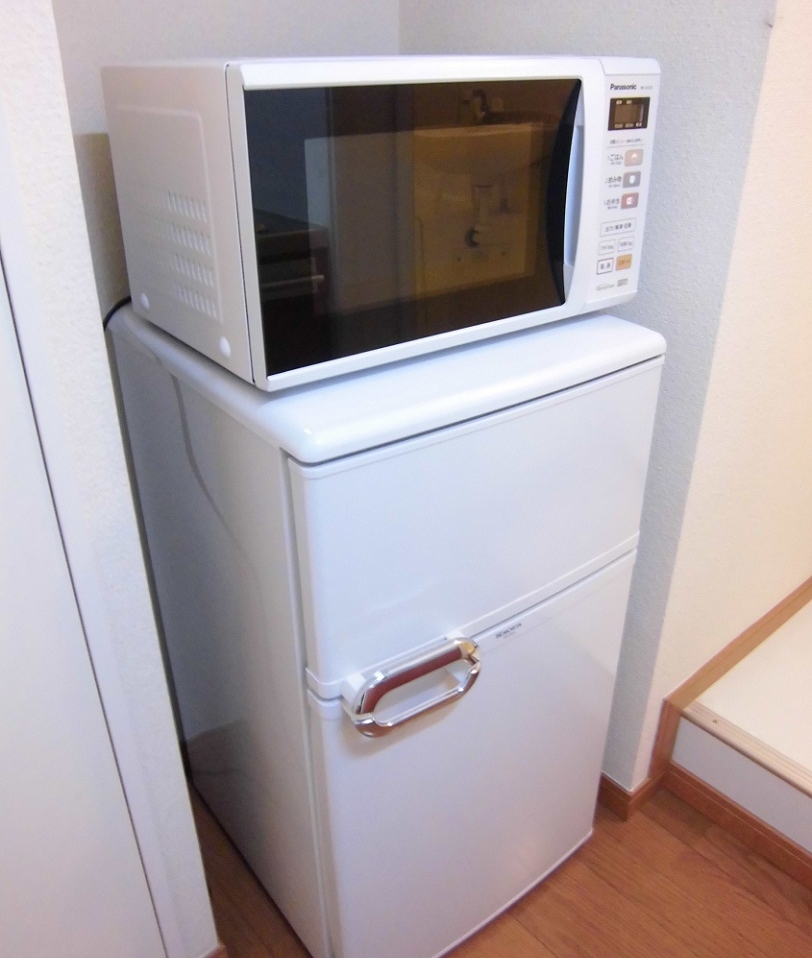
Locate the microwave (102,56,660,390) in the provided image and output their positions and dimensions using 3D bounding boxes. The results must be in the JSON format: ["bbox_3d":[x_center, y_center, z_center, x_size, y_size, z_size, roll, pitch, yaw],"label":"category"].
[{"bbox_3d":[-0.022,-0.305,0.883,0.477,0.264,0.324,-19,33,-31],"label":"microwave"}]

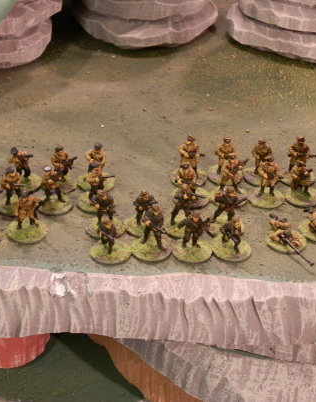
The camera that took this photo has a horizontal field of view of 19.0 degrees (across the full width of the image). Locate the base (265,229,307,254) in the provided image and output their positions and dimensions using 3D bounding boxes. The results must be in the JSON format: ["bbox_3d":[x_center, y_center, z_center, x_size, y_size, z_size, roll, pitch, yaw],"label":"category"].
[{"bbox_3d":[0.080,0.025,0.592,0.025,0.003,0.025,2,32,0],"label":"base"}]

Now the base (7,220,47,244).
[{"bbox_3d":[-0.083,0.019,0.595,0.025,0.003,0.025,1,30,0],"label":"base"}]

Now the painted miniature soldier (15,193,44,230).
[{"bbox_3d":[-0.082,0.004,0.593,0.017,0.026,0.013,-5,31,-13],"label":"painted miniature soldier"}]

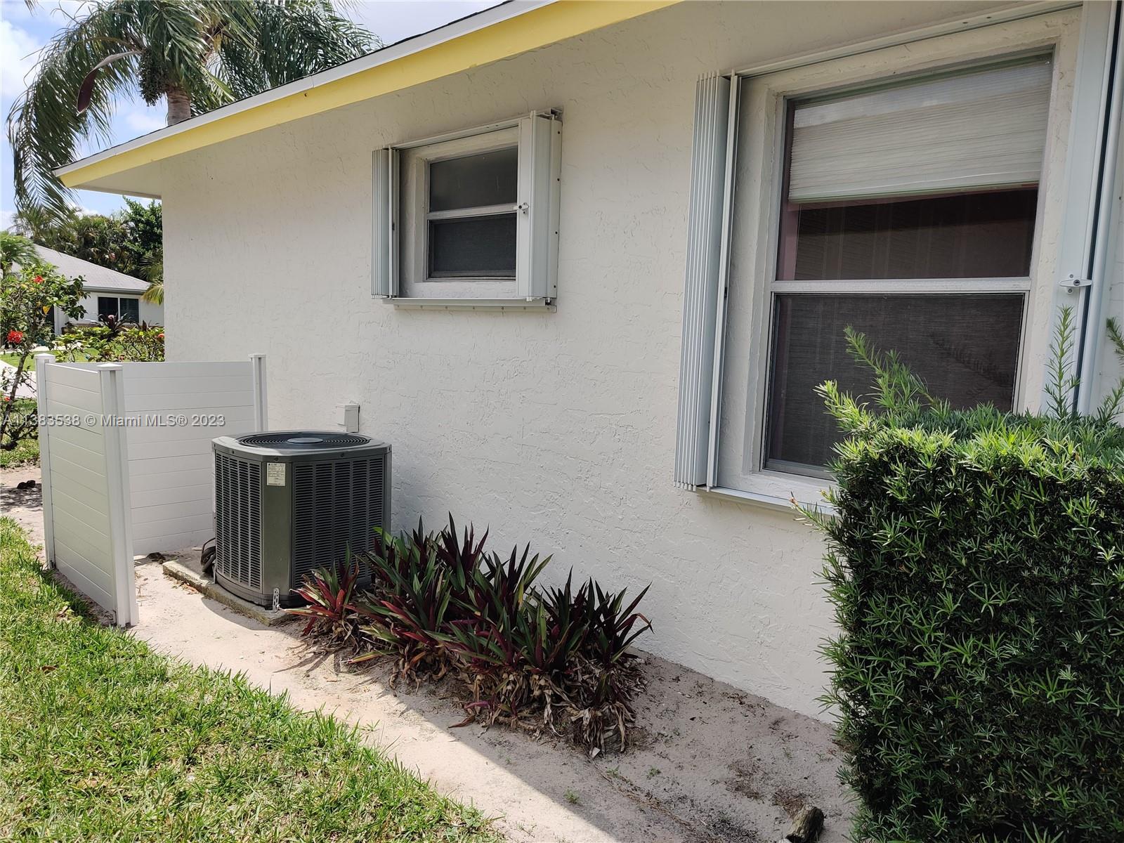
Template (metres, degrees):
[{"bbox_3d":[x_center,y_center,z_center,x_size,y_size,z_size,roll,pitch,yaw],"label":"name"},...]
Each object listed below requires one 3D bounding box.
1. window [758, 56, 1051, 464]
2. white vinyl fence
[{"bbox_3d":[1.147,-0.470,3.088,0.078,1.448,0.948,-5,10,-43],"label":"window"},{"bbox_3d":[-1.969,0.256,4.776,1.263,1.185,1.243,-5,10,-43],"label":"white vinyl fence"}]

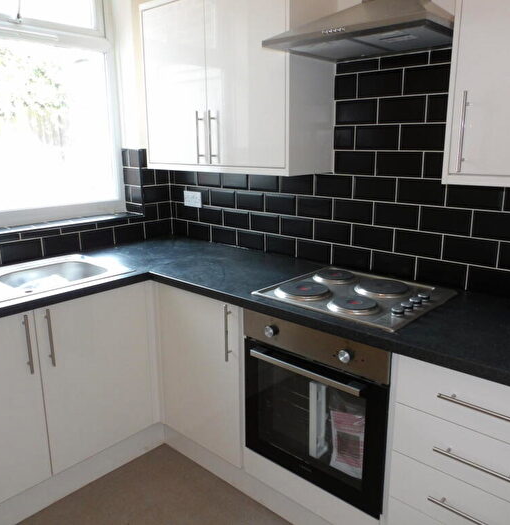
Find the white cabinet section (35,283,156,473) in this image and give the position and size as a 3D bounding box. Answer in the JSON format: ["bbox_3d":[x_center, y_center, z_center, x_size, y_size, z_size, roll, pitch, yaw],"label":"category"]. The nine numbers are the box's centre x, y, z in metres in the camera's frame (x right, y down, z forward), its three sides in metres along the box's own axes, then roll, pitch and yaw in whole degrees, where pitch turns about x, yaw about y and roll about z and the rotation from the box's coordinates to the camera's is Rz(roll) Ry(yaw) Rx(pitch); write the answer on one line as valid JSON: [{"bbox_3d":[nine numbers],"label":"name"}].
[{"bbox_3d":[-0.855,0.439,2.258,0.550,0.712,0.505,12,19,41],"label":"white cabinet section"}]

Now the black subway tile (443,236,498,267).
[{"bbox_3d":[0.805,-0.043,1.818,0.200,0.100,0.010,12,19,41],"label":"black subway tile"}]

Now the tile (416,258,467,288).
[{"bbox_3d":[0.730,0.041,1.908,0.200,0.098,0.009,12,19,41],"label":"tile"}]

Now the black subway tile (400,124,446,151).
[{"bbox_3d":[0.651,-0.476,1.849,0.200,0.100,0.010,12,19,41],"label":"black subway tile"}]

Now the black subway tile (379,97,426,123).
[{"bbox_3d":[0.571,-0.593,1.885,0.200,0.100,0.009,12,19,41],"label":"black subway tile"}]

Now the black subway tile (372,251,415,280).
[{"bbox_3d":[0.580,0.009,2.036,0.200,0.098,0.009,12,19,41],"label":"black subway tile"}]

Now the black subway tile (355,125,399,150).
[{"bbox_3d":[0.497,-0.507,1.976,0.200,0.100,0.009,12,19,41],"label":"black subway tile"}]

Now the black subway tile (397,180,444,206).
[{"bbox_3d":[0.650,-0.276,1.895,0.200,0.100,0.009,12,19,41],"label":"black subway tile"}]

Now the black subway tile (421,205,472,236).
[{"bbox_3d":[0.727,-0.160,1.855,0.200,0.100,0.009,12,19,41],"label":"black subway tile"}]

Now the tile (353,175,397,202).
[{"bbox_3d":[0.500,-0.307,2.033,0.200,0.100,0.010,12,19,41],"label":"tile"}]

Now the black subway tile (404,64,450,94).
[{"bbox_3d":[0.647,-0.676,1.797,0.200,0.100,0.010,12,19,41],"label":"black subway tile"}]

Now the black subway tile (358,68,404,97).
[{"bbox_3d":[0.498,-0.708,1.931,0.200,0.101,0.010,12,19,41],"label":"black subway tile"}]

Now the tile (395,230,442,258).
[{"bbox_3d":[0.654,-0.074,1.947,0.200,0.101,0.010,12,19,41],"label":"tile"}]

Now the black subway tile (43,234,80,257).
[{"bbox_3d":[-0.990,-0.090,2.496,0.010,0.101,0.200,12,19,41],"label":"black subway tile"}]

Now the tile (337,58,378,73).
[{"bbox_3d":[0.424,-0.799,1.980,0.200,0.049,0.010,12,19,41],"label":"tile"}]

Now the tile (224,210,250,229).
[{"bbox_3d":[-0.099,-0.232,2.613,0.200,0.100,0.010,12,19,41],"label":"tile"}]

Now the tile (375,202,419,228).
[{"bbox_3d":[0.579,-0.191,1.990,0.200,0.100,0.010,12,19,41],"label":"tile"}]

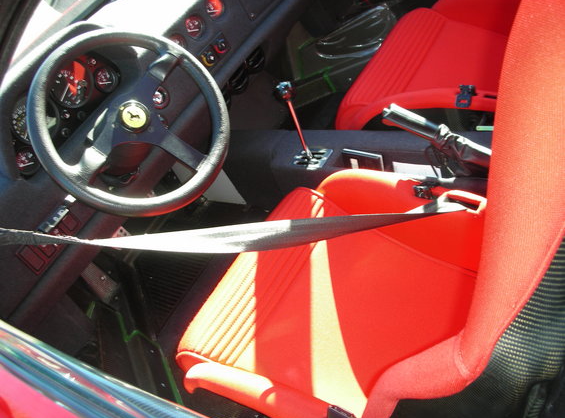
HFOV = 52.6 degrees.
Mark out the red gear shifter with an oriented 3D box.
[{"bbox_3d":[0.035,-0.199,1.307,0.043,0.217,0.043,13,54,34],"label":"red gear shifter"}]

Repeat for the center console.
[{"bbox_3d":[0.179,-0.078,1.380,0.860,0.180,0.165,6,50,40],"label":"center console"}]

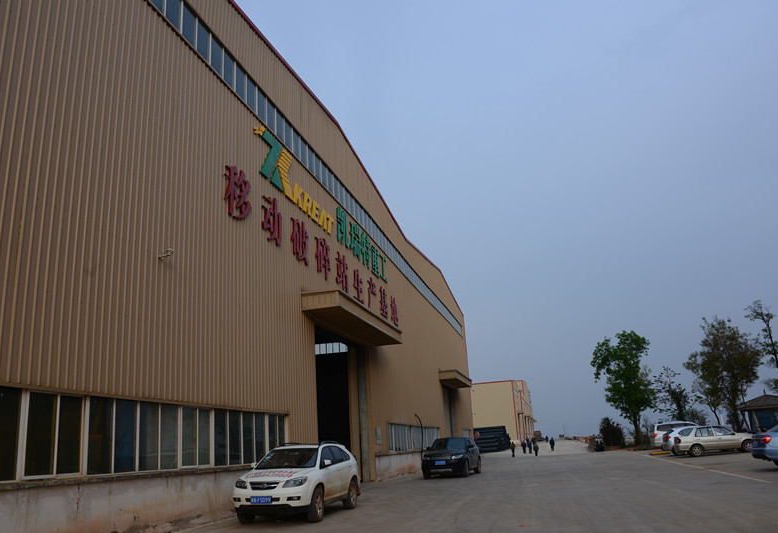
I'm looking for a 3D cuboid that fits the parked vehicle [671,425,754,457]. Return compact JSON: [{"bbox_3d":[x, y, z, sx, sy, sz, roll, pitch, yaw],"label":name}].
[{"bbox_3d":[17.354,9.207,33.010,4.150,1.470,1.640,-7,-17,12],"label":"parked vehicle"}]

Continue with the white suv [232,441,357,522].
[{"bbox_3d":[-2.124,5.242,15.365,1.870,1.710,4.800,-7,-17,12],"label":"white suv"}]

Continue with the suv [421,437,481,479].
[{"bbox_3d":[2.818,8.416,27.535,1.930,1.640,4.370,-9,-17,18],"label":"suv"}]

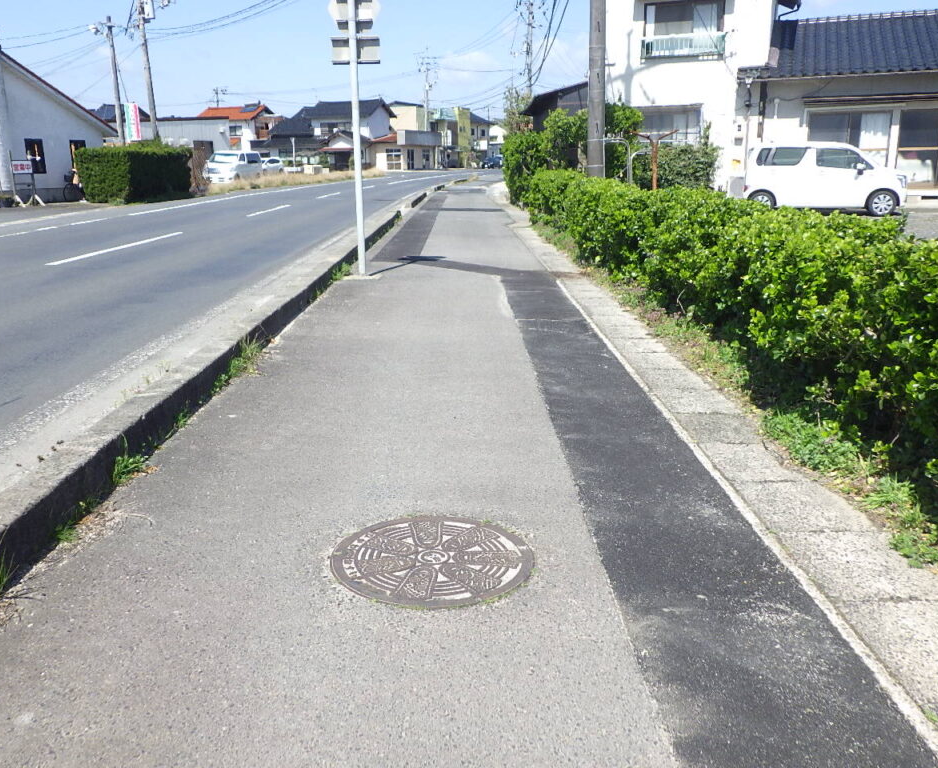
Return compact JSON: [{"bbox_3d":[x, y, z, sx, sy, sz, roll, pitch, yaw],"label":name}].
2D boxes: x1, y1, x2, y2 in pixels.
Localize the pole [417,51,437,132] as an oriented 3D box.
[{"bbox_3d":[-4.604,-29.999,91.336,1.900,12.660,0.800,-1,15,0],"label":"pole"}]

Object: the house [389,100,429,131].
[{"bbox_3d":[-8.400,-31.405,105.452,6.200,7.800,4.600,6,16,21],"label":"house"}]

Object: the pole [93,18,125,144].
[{"bbox_3d":[-13.000,-10.126,30.407,0.850,6.250,0.500,0,15,0],"label":"pole"}]

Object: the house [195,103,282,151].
[{"bbox_3d":[-25.401,-26.952,91.579,7.300,7.250,6.800,2,15,10],"label":"house"}]

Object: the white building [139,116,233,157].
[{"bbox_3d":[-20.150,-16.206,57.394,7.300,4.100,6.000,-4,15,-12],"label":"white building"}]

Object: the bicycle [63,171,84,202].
[{"bbox_3d":[-14.276,-7.506,31.287,1.750,1.080,0.580,-2,15,-7],"label":"bicycle"}]

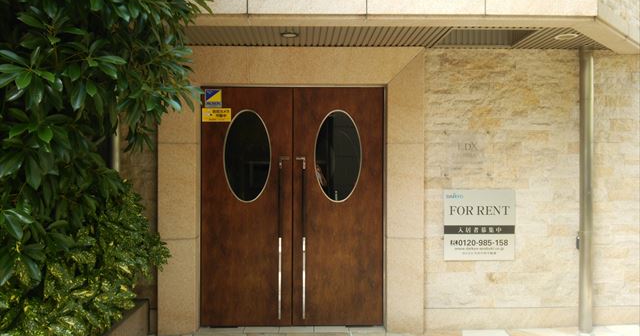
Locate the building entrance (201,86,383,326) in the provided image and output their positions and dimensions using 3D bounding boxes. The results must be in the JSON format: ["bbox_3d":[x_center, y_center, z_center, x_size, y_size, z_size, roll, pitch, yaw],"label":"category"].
[{"bbox_3d":[-0.264,0.365,5.220,1.718,2.258,0.100,0,0,-2],"label":"building entrance"}]

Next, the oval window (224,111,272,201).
[{"bbox_3d":[-0.678,-0.108,5.219,0.443,0.869,0.050,0,0,-2],"label":"oval window"}]

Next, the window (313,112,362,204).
[{"bbox_3d":[0.172,-0.109,5.246,0.445,0.873,0.050,0,0,-2],"label":"window"}]

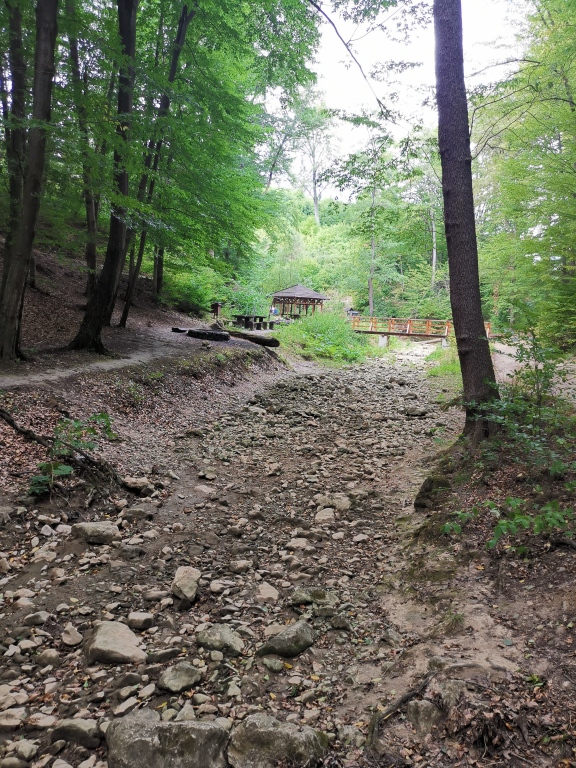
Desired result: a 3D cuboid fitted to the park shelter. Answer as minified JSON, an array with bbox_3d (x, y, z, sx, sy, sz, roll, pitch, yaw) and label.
[{"bbox_3d":[1.133,-8.126,59.000,5.100,3.400,5.100,1,7,-7],"label":"park shelter"}]

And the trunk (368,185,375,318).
[{"bbox_3d":[7.388,-11.724,53.000,0.400,11.800,0.400,1,7,0],"label":"trunk"}]

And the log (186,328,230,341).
[{"bbox_3d":[-2.854,-1.770,21.500,1.600,0.330,0.350,5,8,25],"label":"log"}]

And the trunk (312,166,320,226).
[{"bbox_3d":[3.806,-25.042,80.000,0.550,8.100,0.550,1,7,0],"label":"trunk"}]

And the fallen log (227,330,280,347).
[{"bbox_3d":[-1.322,-1.702,22.500,0.380,0.380,3.600,-4,9,-35],"label":"fallen log"}]

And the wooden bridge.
[{"bbox_3d":[9.841,-4.267,45.000,10.700,1.300,1.600,4,8,20],"label":"wooden bridge"}]

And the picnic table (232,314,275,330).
[{"bbox_3d":[-1.814,-3.234,31.500,1.600,0.770,1.850,8,10,44],"label":"picnic table"}]

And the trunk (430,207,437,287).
[{"bbox_3d":[15.060,-14.232,62.000,0.450,8.500,0.450,1,7,0],"label":"trunk"}]

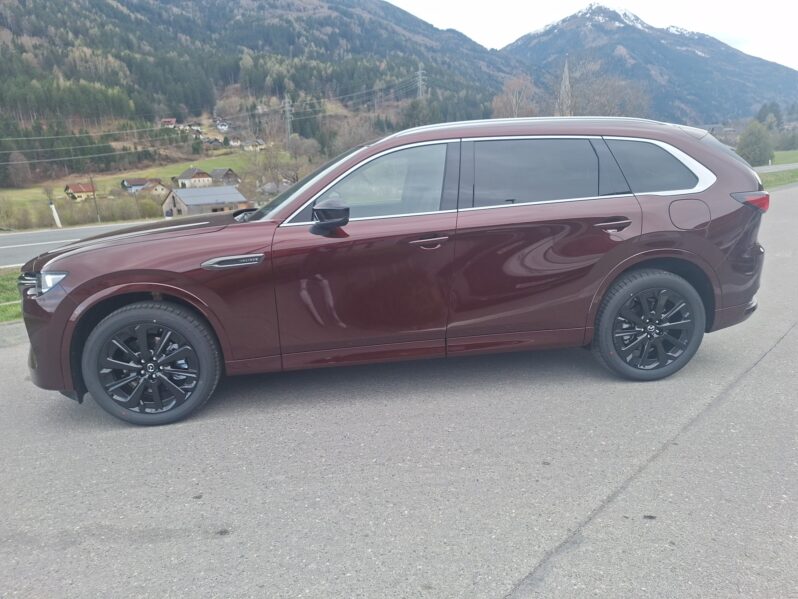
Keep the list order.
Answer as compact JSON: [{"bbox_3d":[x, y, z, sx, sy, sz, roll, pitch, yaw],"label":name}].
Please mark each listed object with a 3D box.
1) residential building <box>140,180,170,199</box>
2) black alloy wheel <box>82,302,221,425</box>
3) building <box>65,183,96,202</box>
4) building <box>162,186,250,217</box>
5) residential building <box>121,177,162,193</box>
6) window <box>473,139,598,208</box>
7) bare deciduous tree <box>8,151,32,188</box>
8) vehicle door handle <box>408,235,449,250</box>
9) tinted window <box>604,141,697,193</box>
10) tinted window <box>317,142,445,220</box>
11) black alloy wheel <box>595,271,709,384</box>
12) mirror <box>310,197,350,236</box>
[{"bbox_3d":[-98.426,-43.938,215.755,10.000,7.000,7.800,11,20,39],"label":"residential building"},{"bbox_3d":[-1.460,0.380,3.179,0.743,0.743,0.240,-4,15,-6],"label":"black alloy wheel"},{"bbox_3d":[-134.535,-45.854,226.249,8.000,6.900,9.400,12,21,41],"label":"building"},{"bbox_3d":[-48.427,-24.588,134.156,9.700,7.100,17.600,10,19,36],"label":"building"},{"bbox_3d":[-111.353,-49.321,231.290,14.500,6.800,9.000,-16,20,-40],"label":"residential building"},{"bbox_3d":[0.814,-0.770,3.221,0.795,0.407,0.060,-4,-6,-7],"label":"window"},{"bbox_3d":[-193.508,-66.550,271.525,9.000,19.500,9.000,-2,15,0],"label":"bare deciduous tree"},{"bbox_3d":[0.172,-0.324,3.082,0.230,0.060,0.055,-4,15,-6],"label":"vehicle door handle"},{"bbox_3d":[1.583,-0.848,3.334,0.635,0.359,0.060,-3,-6,-12],"label":"tinted window"},{"bbox_3d":[-0.099,-0.692,3.118,0.830,0.428,0.060,-4,-5,-5],"label":"tinted window"},{"bbox_3d":[1.633,0.169,3.525,0.743,0.743,0.240,-4,15,-6],"label":"black alloy wheel"},{"bbox_3d":[-0.378,-0.461,2.957,0.200,0.205,0.220,-4,15,-6],"label":"mirror"}]

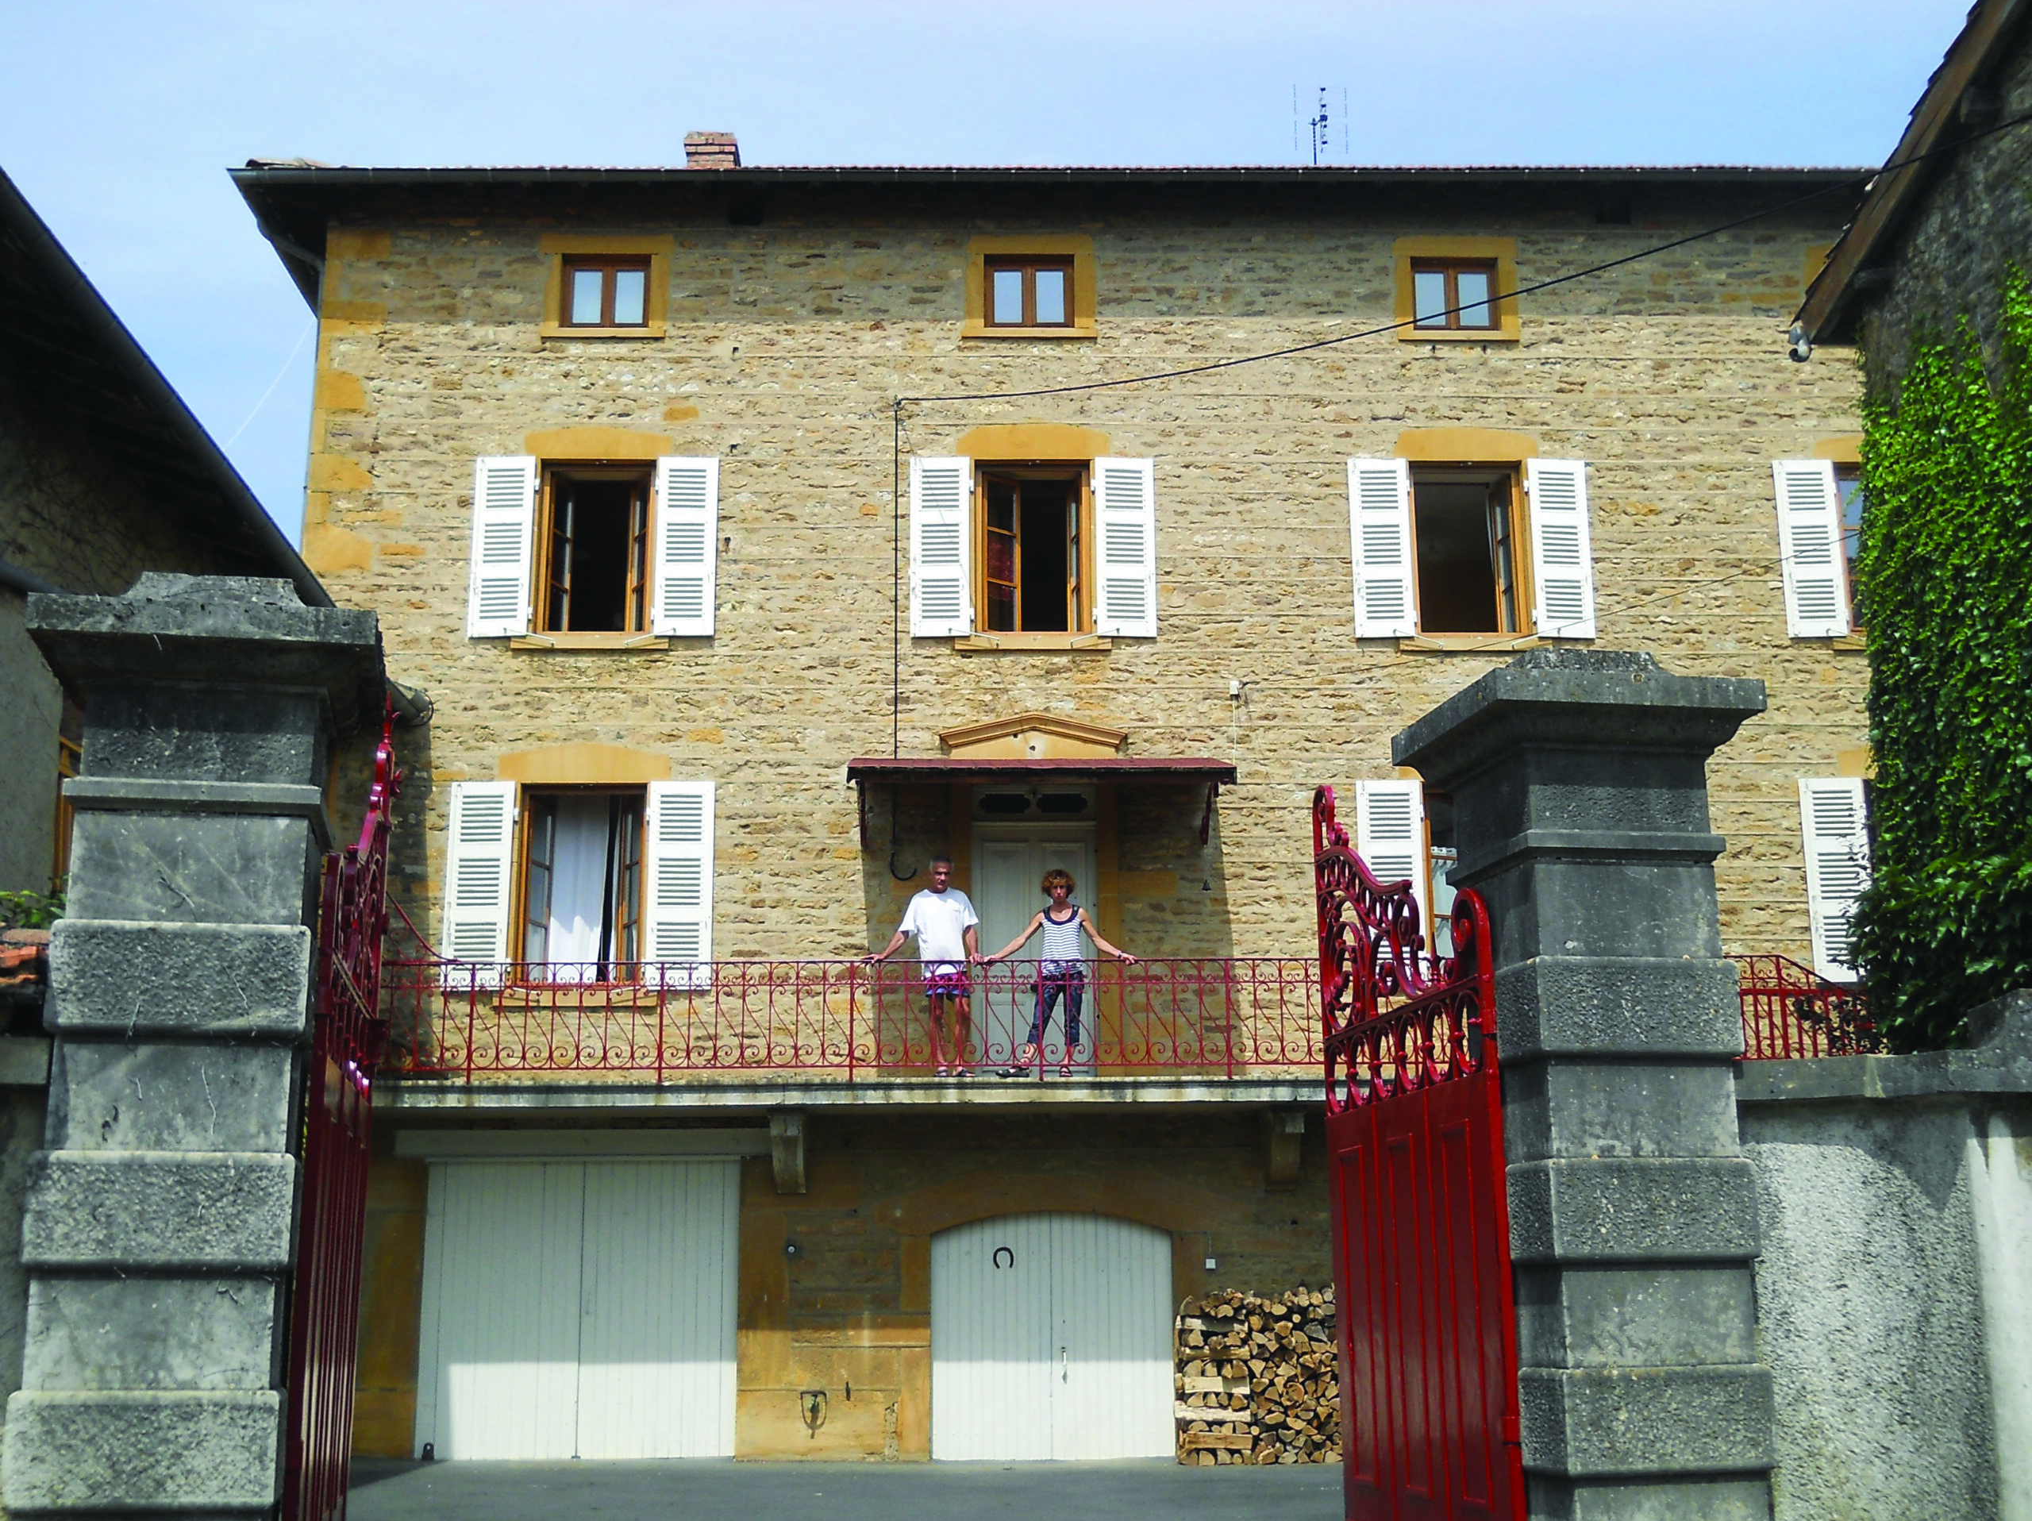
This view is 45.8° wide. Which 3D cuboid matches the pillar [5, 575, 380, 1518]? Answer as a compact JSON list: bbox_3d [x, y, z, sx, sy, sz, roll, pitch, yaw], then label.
[{"bbox_3d":[-1.845,1.136,5.304,0.740,3.120,0.740,2,-14,-11],"label":"pillar"}]

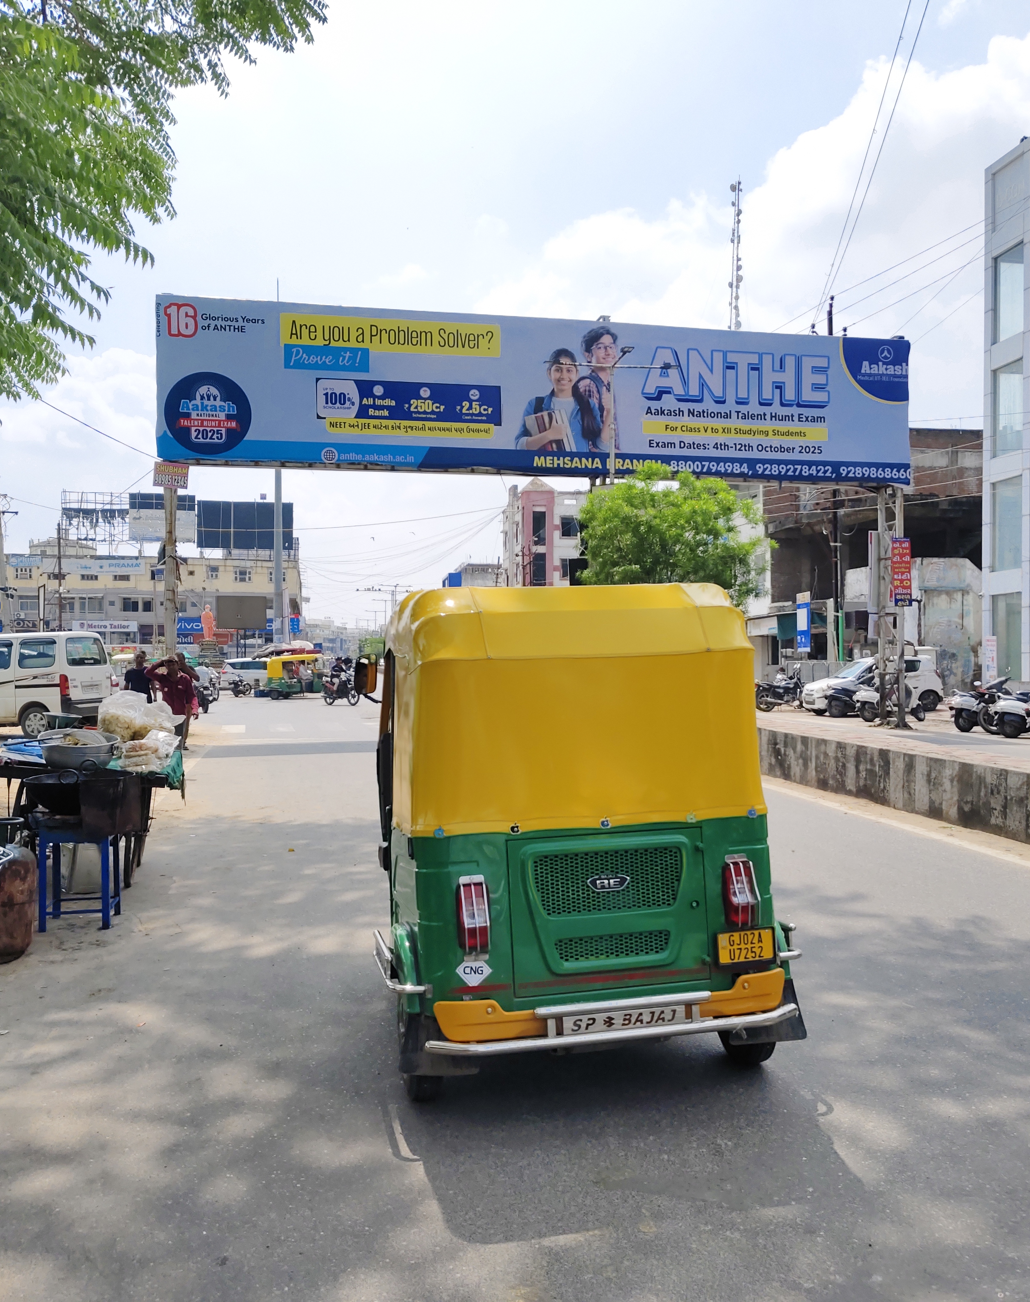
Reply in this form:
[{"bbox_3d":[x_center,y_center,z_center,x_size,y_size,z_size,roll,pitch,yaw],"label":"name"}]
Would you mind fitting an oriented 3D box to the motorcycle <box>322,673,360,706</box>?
[{"bbox_3d":[-5.770,1.280,38.300,2.000,1.100,0.740,0,-1,42],"label":"motorcycle"}]

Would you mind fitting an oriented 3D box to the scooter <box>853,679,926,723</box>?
[{"bbox_3d":[8.850,1.090,27.300,1.770,1.130,0.700,0,0,-10],"label":"scooter"}]

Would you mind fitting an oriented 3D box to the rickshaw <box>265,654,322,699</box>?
[{"bbox_3d":[-7.850,0.920,41.000,2.600,1.680,1.300,0,0,12],"label":"rickshaw"}]

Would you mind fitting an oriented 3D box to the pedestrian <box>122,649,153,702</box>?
[{"bbox_3d":[-5.750,0.820,17.600,0.500,1.620,0.320,0,0,-14],"label":"pedestrian"}]

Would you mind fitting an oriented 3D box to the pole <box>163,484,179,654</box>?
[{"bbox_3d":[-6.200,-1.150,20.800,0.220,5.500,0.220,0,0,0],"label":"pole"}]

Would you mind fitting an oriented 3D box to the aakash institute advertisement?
[{"bbox_3d":[0.831,-5.106,23.340,15.490,3.090,0.500,0,0,-12],"label":"aakash institute advertisement"}]

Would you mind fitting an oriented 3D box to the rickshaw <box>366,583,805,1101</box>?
[{"bbox_3d":[0.060,0.620,4.800,1.360,1.700,2.650,-2,0,-11],"label":"rickshaw"}]

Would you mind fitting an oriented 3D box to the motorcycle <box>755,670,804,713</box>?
[{"bbox_3d":[7.650,1.131,32.200,1.980,1.120,0.740,0,0,-16],"label":"motorcycle"}]

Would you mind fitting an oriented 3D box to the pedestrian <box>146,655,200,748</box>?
[{"bbox_3d":[-4.970,0.830,16.800,0.600,1.580,0.420,0,0,-16],"label":"pedestrian"}]

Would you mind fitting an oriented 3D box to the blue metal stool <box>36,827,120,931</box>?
[{"bbox_3d":[-2.385,1.233,6.340,0.370,0.530,0.370,0,0,-11],"label":"blue metal stool"}]

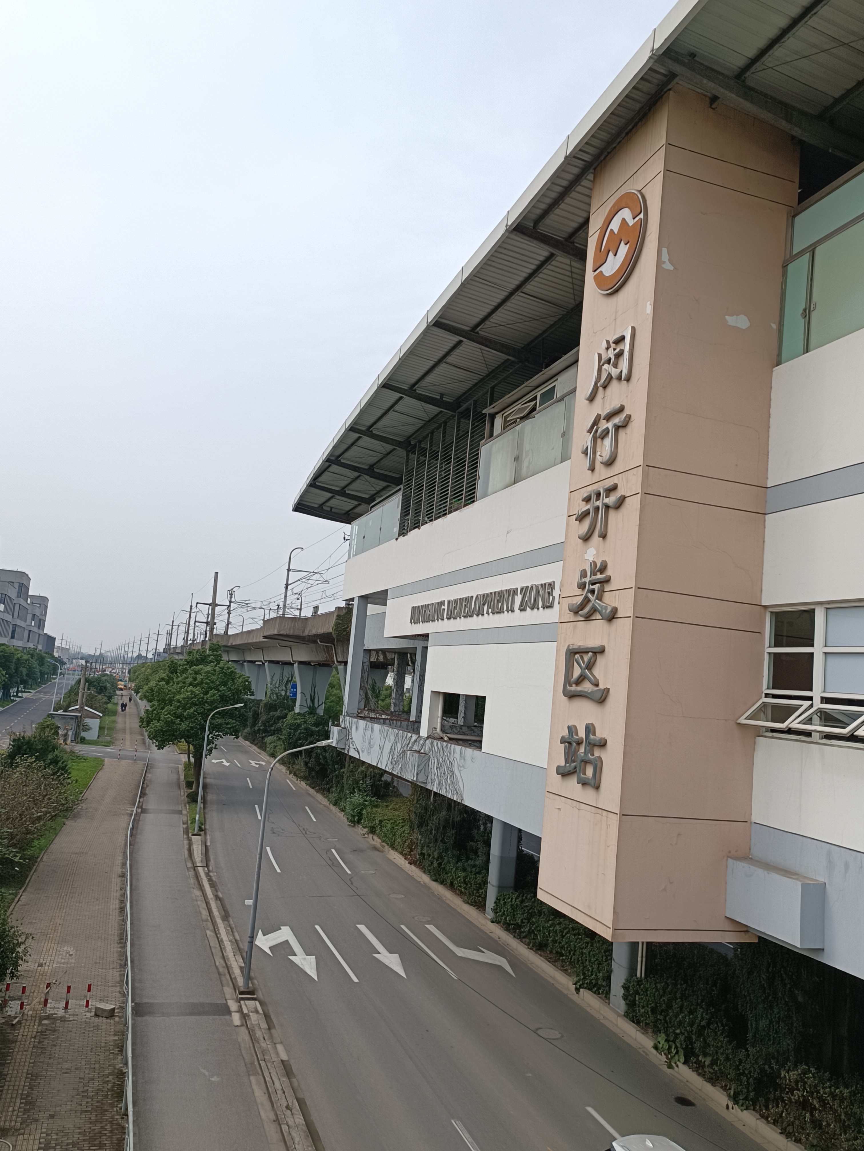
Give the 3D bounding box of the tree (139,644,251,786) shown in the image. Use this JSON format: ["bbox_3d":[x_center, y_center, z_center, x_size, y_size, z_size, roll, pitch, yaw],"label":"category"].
[{"bbox_3d":[-17.354,10.445,65.439,7.900,10.300,7.500,8,-7,-17],"label":"tree"}]

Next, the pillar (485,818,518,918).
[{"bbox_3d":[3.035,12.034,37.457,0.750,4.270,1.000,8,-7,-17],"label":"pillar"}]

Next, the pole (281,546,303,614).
[{"bbox_3d":[-13.455,0.891,86.310,1.264,7.045,0.300,8,-7,-17],"label":"pole"}]

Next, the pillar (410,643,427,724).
[{"bbox_3d":[-0.558,6.141,50.907,0.620,4.250,0.880,8,-7,-17],"label":"pillar"}]

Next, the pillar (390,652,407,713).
[{"bbox_3d":[-2.256,7.522,63.405,0.650,4.220,0.850,8,-7,-17],"label":"pillar"}]

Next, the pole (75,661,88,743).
[{"bbox_3d":[-36.509,13.246,93.738,0.380,8.500,0.400,8,-7,-17],"label":"pole"}]

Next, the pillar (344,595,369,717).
[{"bbox_3d":[-4.148,4.510,49.874,0.600,6.610,0.850,8,-7,-17],"label":"pillar"}]

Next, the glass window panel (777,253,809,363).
[{"bbox_3d":[7.016,-5.127,17.348,0.060,2.009,0.810,8,-7,-17],"label":"glass window panel"}]

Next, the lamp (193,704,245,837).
[{"bbox_3d":[-11.774,10.721,49.865,1.820,7.200,0.260,8,-7,-17],"label":"lamp"}]

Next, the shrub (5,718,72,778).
[{"bbox_3d":[-30.187,13.272,69.984,4.600,3.800,4.500,8,-7,-17],"label":"shrub"}]

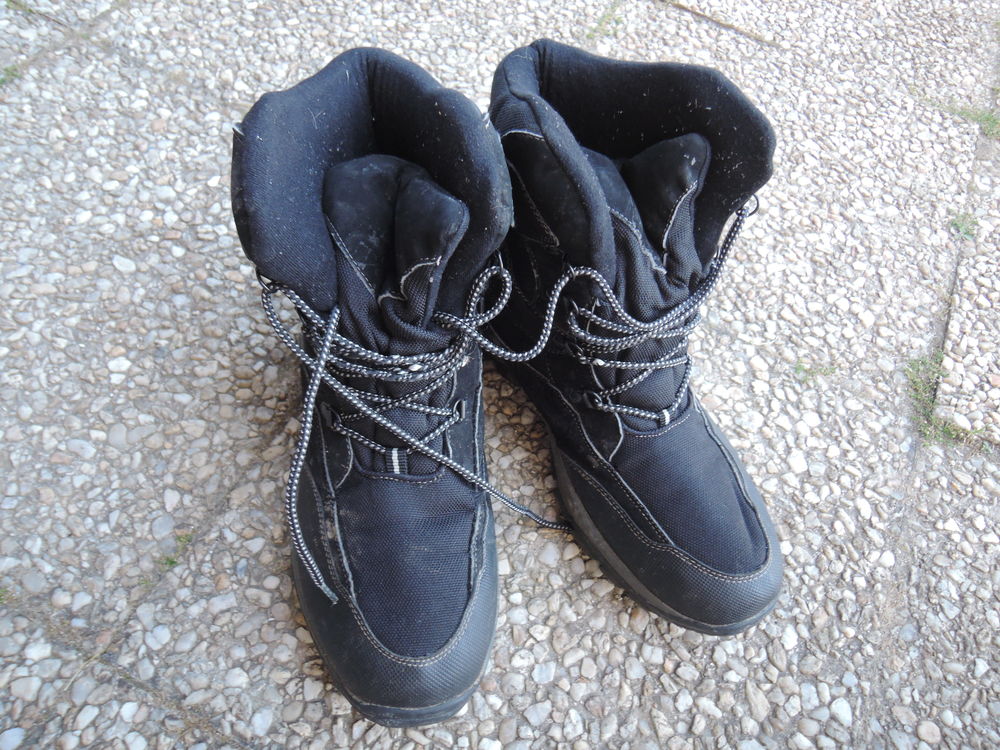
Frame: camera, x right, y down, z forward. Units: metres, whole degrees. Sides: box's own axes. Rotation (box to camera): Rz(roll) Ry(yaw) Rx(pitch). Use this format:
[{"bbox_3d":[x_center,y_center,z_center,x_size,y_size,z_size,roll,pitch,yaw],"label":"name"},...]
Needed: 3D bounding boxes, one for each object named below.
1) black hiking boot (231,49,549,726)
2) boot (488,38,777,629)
[{"bbox_3d":[-0.057,0.009,0.363,0.120,0.205,0.300,-3,59,-9],"label":"black hiking boot"},{"bbox_3d":[0.083,-0.016,0.395,0.120,0.205,0.300,-20,63,-18],"label":"boot"}]

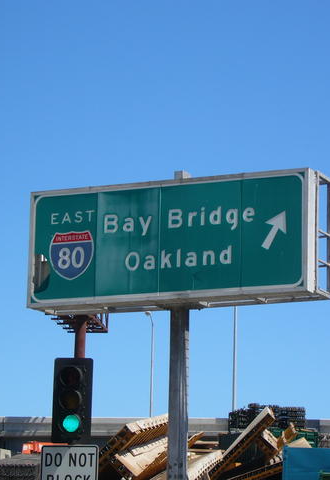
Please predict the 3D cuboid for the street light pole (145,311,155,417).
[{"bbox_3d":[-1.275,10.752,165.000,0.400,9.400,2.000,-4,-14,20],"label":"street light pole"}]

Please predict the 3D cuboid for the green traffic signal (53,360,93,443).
[{"bbox_3d":[-0.982,1.703,20.600,0.405,0.890,0.340,0,-13,6],"label":"green traffic signal"}]

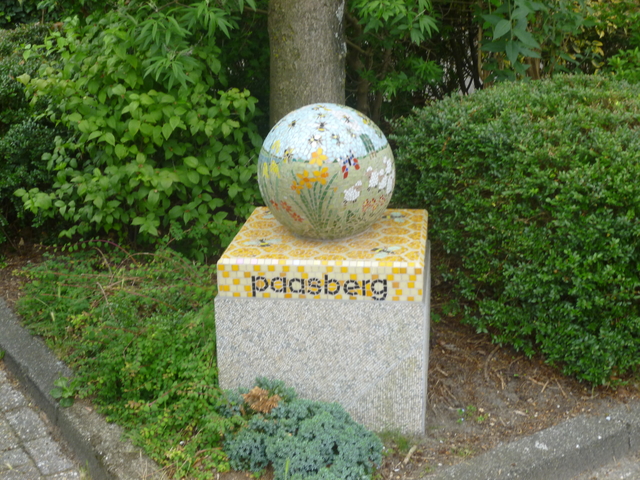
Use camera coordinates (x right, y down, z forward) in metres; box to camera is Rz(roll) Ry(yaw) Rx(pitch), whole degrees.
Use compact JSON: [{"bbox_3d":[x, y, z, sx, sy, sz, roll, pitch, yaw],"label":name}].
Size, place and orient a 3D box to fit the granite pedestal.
[{"bbox_3d":[0.040,0.228,3.223,0.602,0.513,0.624,1,17,7],"label":"granite pedestal"}]

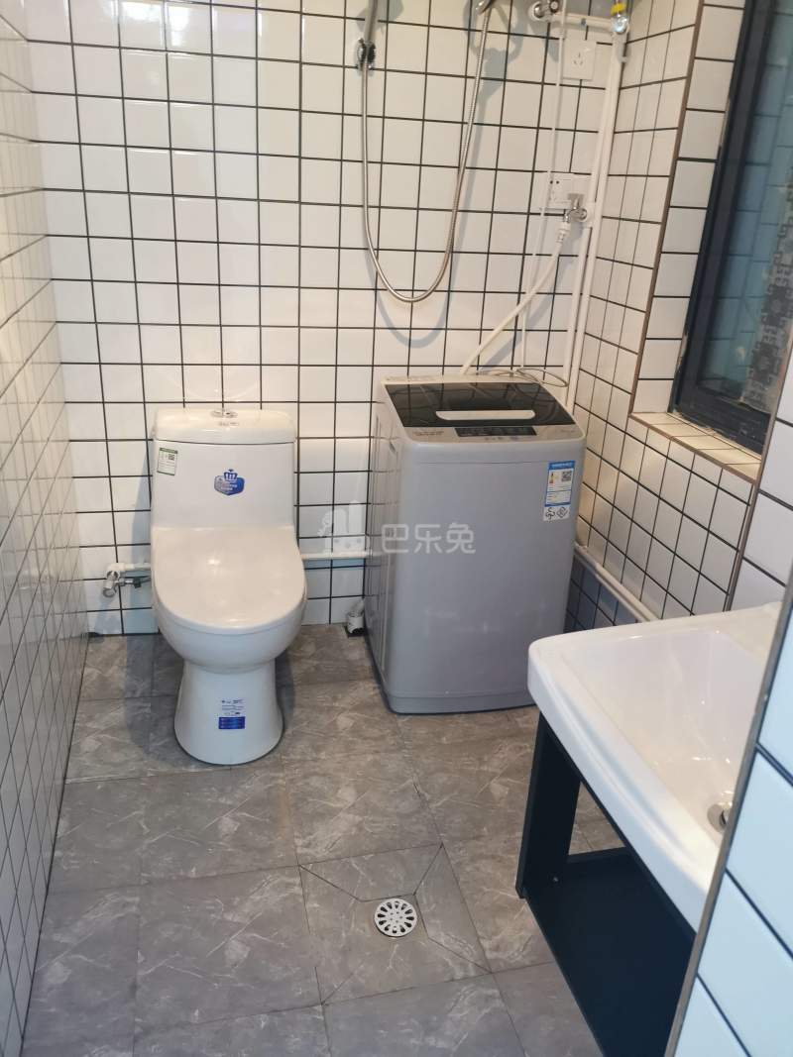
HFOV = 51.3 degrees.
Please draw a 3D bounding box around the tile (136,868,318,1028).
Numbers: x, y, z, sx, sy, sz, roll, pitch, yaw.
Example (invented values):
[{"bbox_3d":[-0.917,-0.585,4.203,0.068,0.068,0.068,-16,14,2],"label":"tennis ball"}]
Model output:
[{"bbox_3d":[-0.304,0.735,1.468,0.300,0.010,0.300,-2,24,-12],"label":"tile"}]

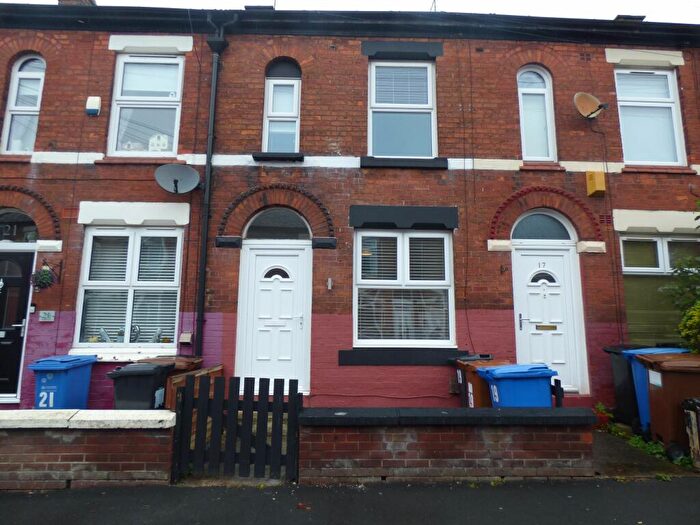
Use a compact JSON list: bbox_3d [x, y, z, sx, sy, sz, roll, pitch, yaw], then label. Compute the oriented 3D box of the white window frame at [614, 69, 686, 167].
[{"bbox_3d":[4.529,-2.195,6.126,0.952,1.548,0.120,1,-9,-2],"label":"white window frame"}]

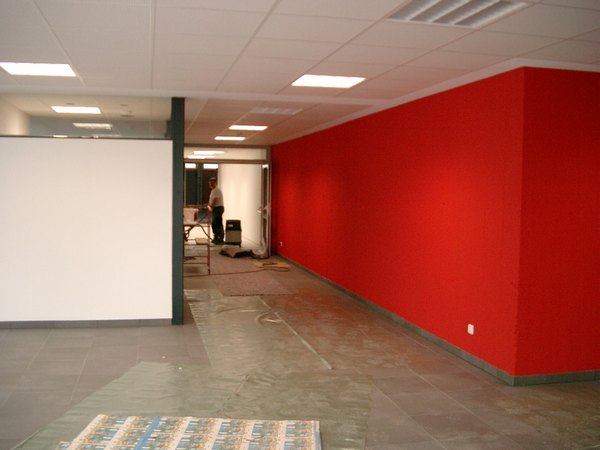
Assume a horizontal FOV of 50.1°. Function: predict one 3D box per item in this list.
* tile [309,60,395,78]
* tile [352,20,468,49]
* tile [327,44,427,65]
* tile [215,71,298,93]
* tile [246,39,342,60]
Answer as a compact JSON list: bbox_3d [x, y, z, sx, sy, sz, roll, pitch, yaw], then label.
[{"bbox_3d":[0.383,-1.246,5.104,0.608,0.025,0.608,0,4,-13],"label":"tile"},{"bbox_3d":[0.665,-1.162,3.918,0.608,0.025,0.608,0,4,-13],"label":"tile"},{"bbox_3d":[0.536,-1.230,4.665,0.613,0.025,0.614,0,4,-13],"label":"tile"},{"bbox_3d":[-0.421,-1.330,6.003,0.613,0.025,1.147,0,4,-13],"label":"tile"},{"bbox_3d":[-0.070,-1.204,4.370,0.608,0.025,0.608,0,4,-13],"label":"tile"}]

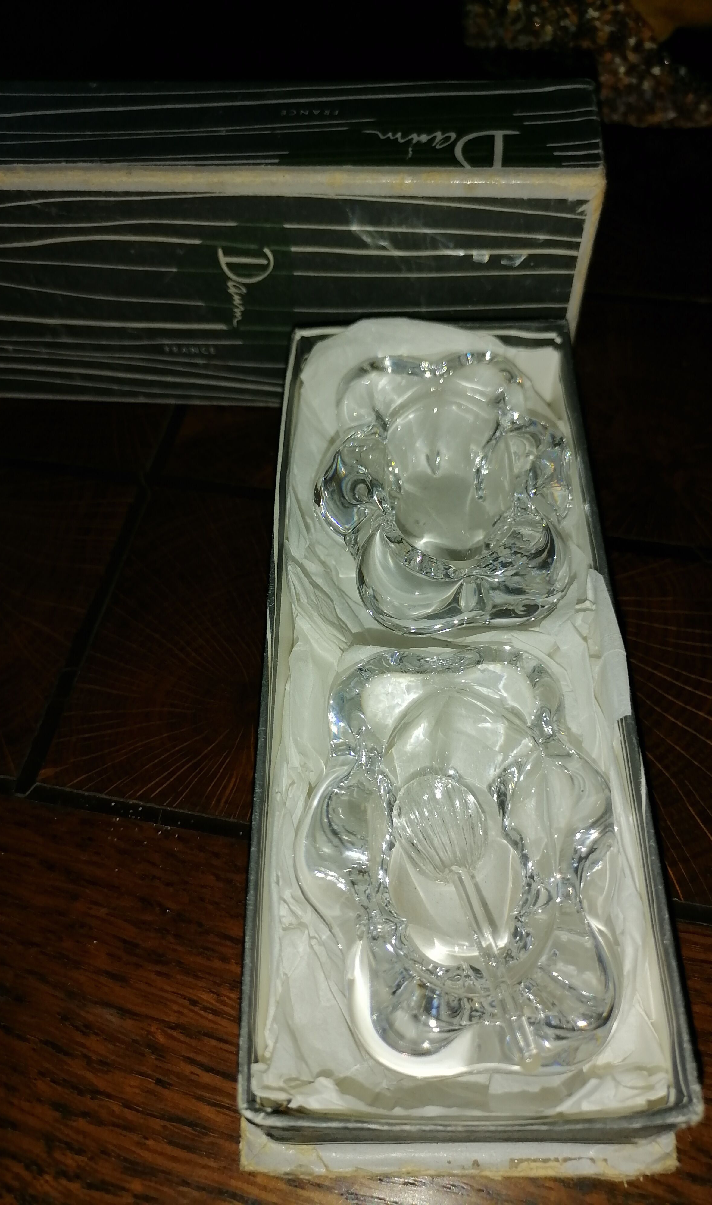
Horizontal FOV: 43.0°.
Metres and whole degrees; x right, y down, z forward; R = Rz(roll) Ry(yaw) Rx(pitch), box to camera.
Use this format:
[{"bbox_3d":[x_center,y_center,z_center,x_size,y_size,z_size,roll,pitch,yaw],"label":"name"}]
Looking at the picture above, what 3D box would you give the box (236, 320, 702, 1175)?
[{"bbox_3d":[0.022,0.018,0.238,0.089,0.051,0.218,-1,58,2],"label":"box"}]

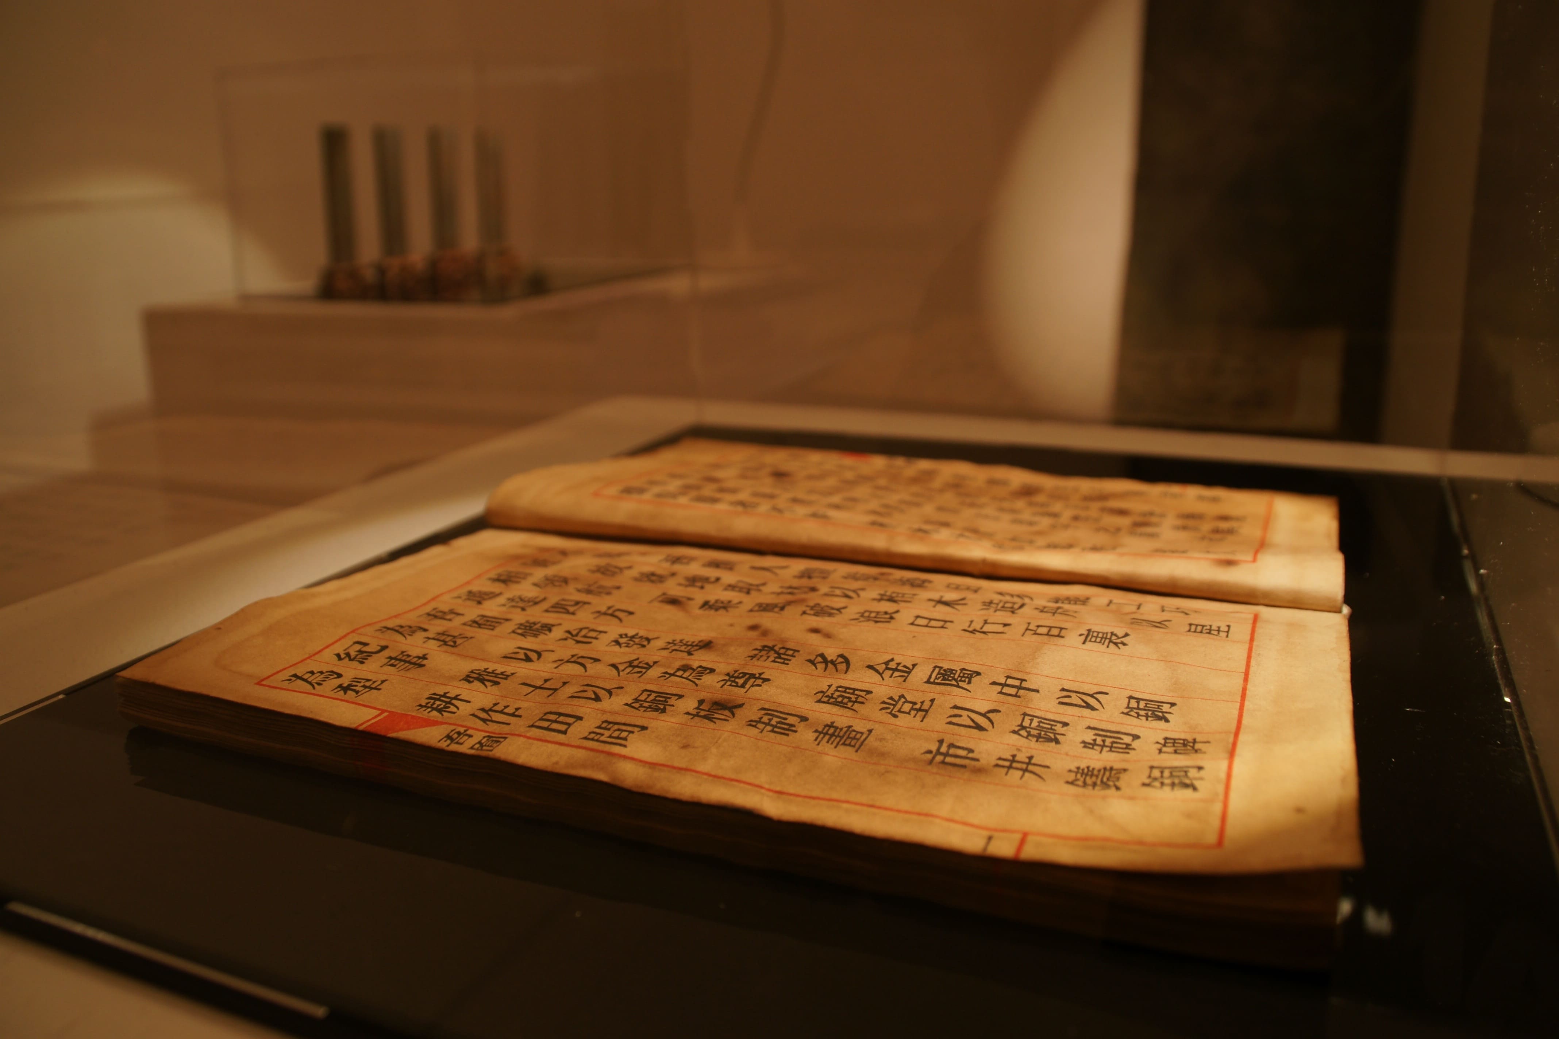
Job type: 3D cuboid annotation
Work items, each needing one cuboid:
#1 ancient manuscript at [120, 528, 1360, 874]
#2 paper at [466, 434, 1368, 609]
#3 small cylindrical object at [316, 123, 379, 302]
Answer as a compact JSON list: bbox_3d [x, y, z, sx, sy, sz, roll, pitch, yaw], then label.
[{"bbox_3d":[-0.007,0.036,0.316,0.287,0.021,0.154,5,18,22],"label":"ancient manuscript"},{"bbox_3d":[0.051,-0.005,0.436,0.289,0.024,0.154,6,18,23],"label":"paper"},{"bbox_3d":[-0.543,-0.381,1.449,0.056,0.205,0.056,6,18,24],"label":"small cylindrical object"}]

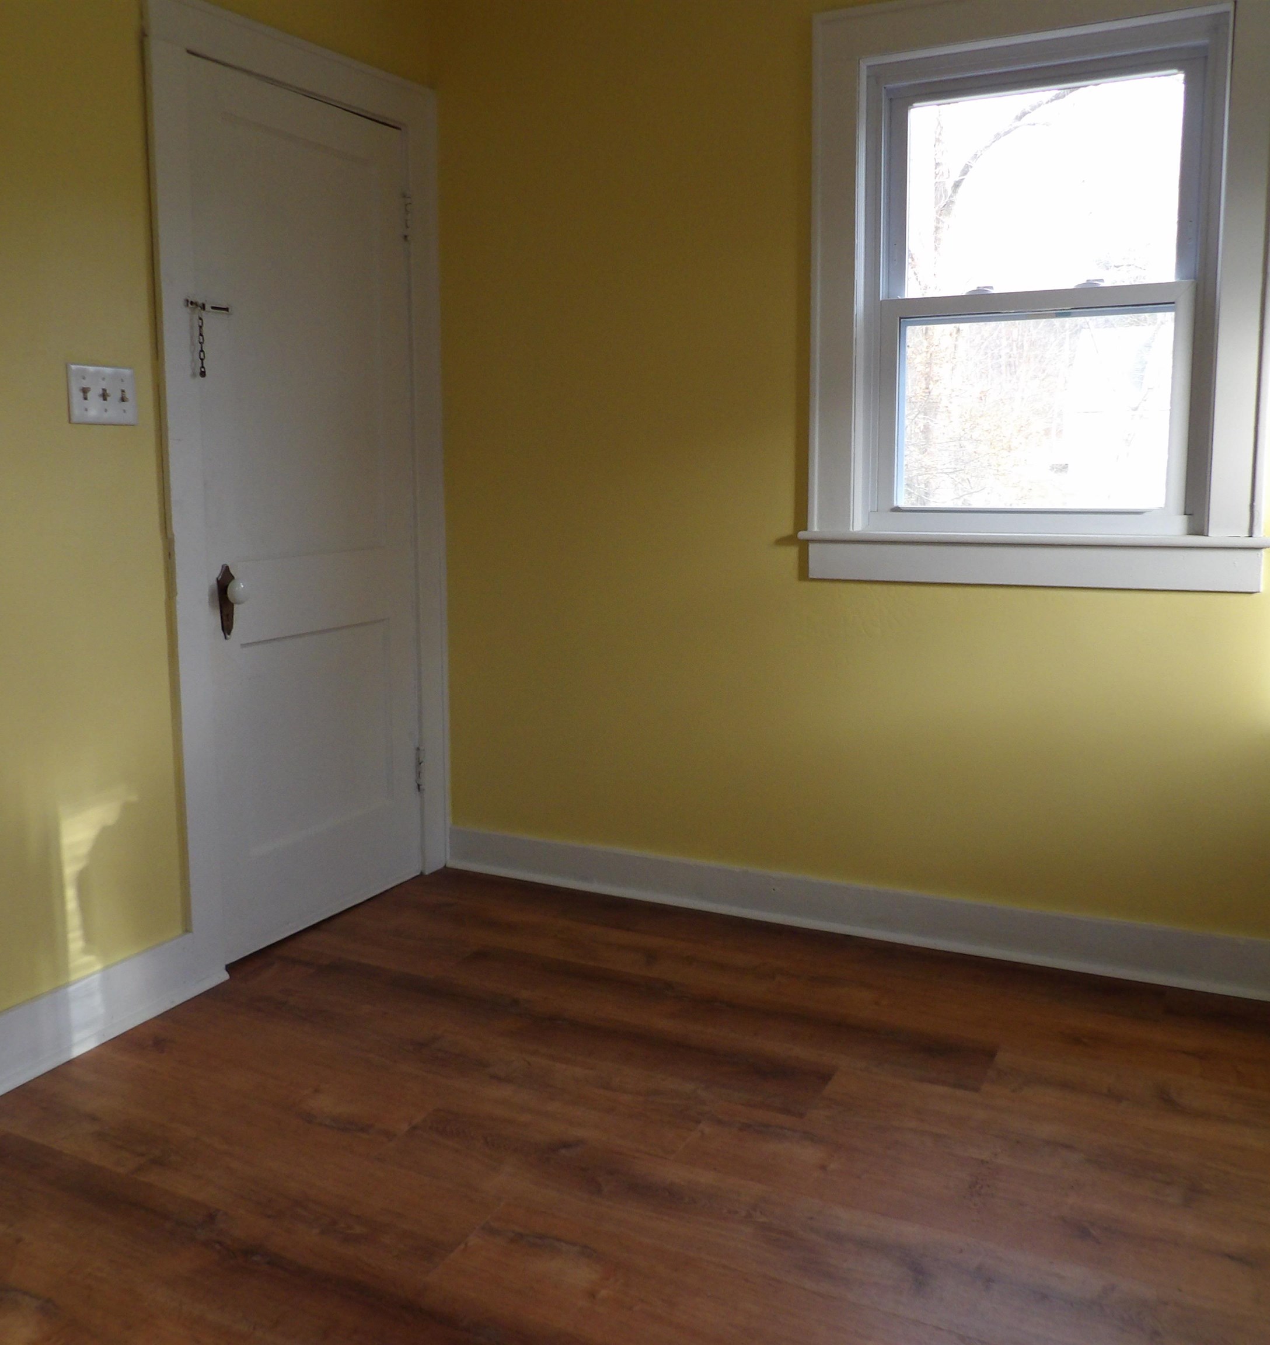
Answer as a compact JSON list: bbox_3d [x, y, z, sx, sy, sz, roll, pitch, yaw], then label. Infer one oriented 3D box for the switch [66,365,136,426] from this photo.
[{"bbox_3d":[-1.051,-0.548,2.454,0.015,0.114,0.162,4,10,26],"label":"switch"}]

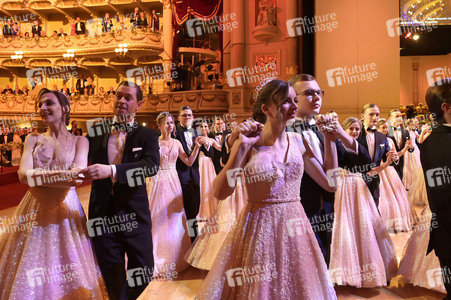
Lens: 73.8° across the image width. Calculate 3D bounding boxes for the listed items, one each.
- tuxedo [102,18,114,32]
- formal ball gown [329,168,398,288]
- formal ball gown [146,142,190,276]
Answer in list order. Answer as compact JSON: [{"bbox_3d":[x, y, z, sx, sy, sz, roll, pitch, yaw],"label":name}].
[{"bbox_3d":[-6.232,-6.279,16.022,0.560,1.450,0.360,-1,2,-21],"label":"tuxedo"},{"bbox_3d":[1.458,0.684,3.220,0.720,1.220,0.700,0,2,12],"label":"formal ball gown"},{"bbox_3d":[-0.660,0.598,3.420,0.680,1.410,0.660,0,2,-12],"label":"formal ball gown"}]

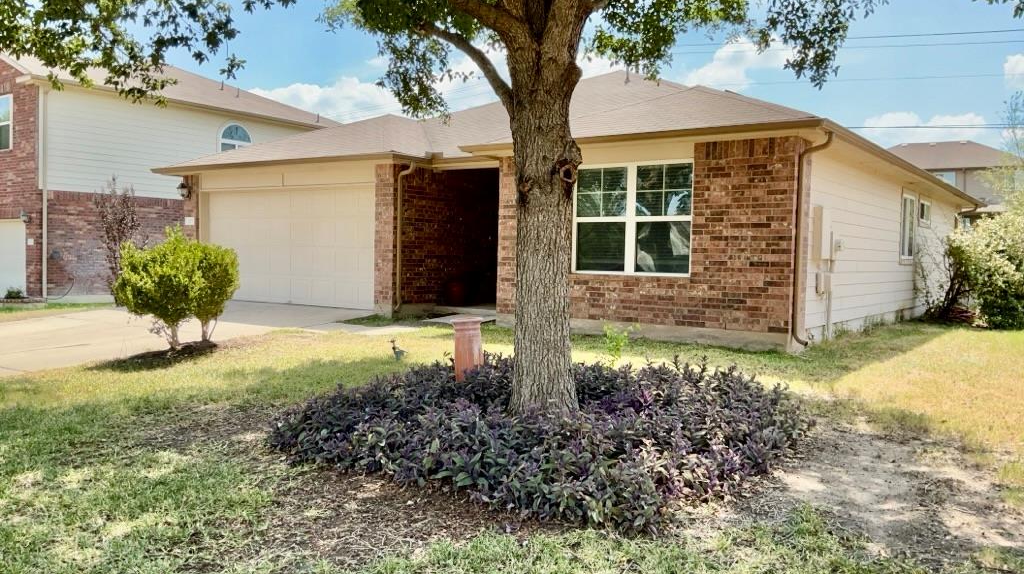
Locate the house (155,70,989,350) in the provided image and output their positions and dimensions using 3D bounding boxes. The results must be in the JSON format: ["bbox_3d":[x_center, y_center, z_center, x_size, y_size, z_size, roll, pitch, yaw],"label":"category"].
[{"bbox_3d":[2.445,-2.396,19.033,13.620,5.550,15.450,3,3,37],"label":"house"}]

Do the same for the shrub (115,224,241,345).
[{"bbox_3d":[-4.459,-0.007,10.600,1.400,1.600,1.600,3,3,37],"label":"shrub"}]

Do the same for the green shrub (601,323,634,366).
[{"bbox_3d":[1.261,0.672,9.500,0.400,0.500,0.400,3,3,37],"label":"green shrub"}]

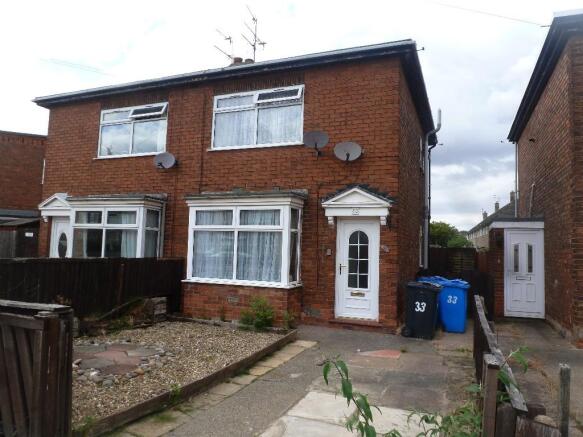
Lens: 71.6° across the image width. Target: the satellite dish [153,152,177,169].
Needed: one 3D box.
[{"bbox_3d":[-2.938,-1.341,9.384,0.500,0.380,0.340,1,-3,7],"label":"satellite dish"}]

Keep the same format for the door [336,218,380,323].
[{"bbox_3d":[1.297,0.984,7.908,0.852,2.012,0.100,0,-3,22],"label":"door"}]

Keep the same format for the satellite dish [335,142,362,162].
[{"bbox_3d":[1.092,-1.265,7.745,0.530,0.380,0.360,1,-3,7],"label":"satellite dish"}]

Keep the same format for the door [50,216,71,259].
[{"bbox_3d":[-6.260,0.941,10.975,0.849,2.012,0.100,0,-3,22],"label":"door"}]

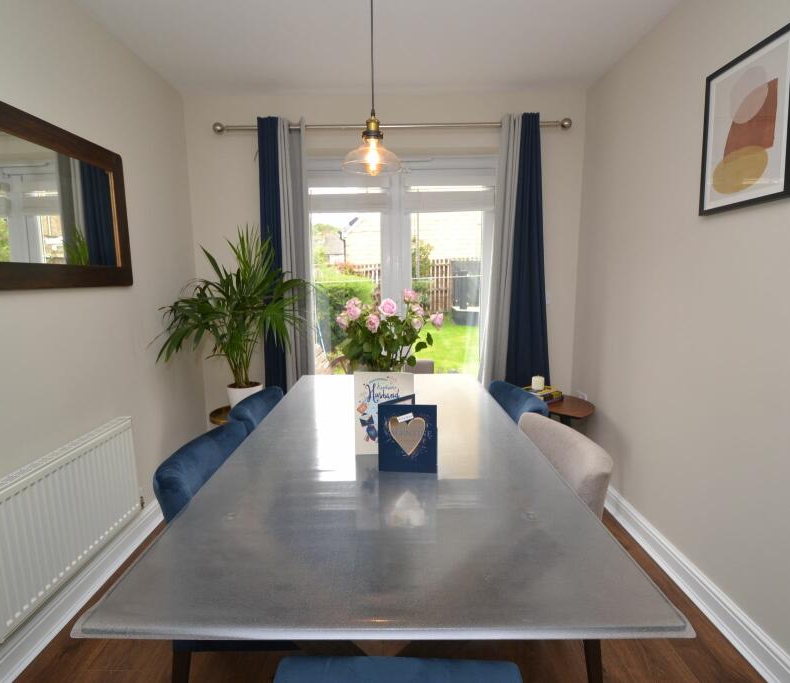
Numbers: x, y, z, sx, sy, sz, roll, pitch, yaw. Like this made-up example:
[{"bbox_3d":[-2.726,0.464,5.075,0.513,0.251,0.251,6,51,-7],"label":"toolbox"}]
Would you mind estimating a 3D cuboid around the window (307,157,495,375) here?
[{"bbox_3d":[0.011,-0.183,2.964,1.460,2.080,0.090,-1,8,0],"label":"window"}]

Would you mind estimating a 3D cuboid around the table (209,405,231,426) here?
[{"bbox_3d":[-0.866,0.690,2.506,0.400,0.540,0.400,-1,8,0],"label":"table"}]

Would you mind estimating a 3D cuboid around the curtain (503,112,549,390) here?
[{"bbox_3d":[0.877,-0.251,2.720,0.350,2.260,0.140,-1,8,0],"label":"curtain"}]

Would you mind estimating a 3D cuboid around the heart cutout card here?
[{"bbox_3d":[0.041,0.265,1.236,0.160,0.193,0.100,0,8,6],"label":"heart cutout card"}]

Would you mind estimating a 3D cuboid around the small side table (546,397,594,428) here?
[{"bbox_3d":[0.929,0.655,2.507,0.460,0.570,0.460,-1,8,0],"label":"small side table"}]

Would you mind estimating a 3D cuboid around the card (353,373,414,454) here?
[{"bbox_3d":[-0.035,0.219,1.324,0.180,0.260,0.060,-1,8,0],"label":"card"}]

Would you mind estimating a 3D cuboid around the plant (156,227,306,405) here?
[{"bbox_3d":[-0.849,-0.096,2.383,0.730,1.060,0.680,-1,8,0],"label":"plant"}]

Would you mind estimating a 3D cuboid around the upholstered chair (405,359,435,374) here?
[{"bbox_3d":[-0.011,0.560,2.364,0.500,0.820,0.570,-1,8,0],"label":"upholstered chair"}]

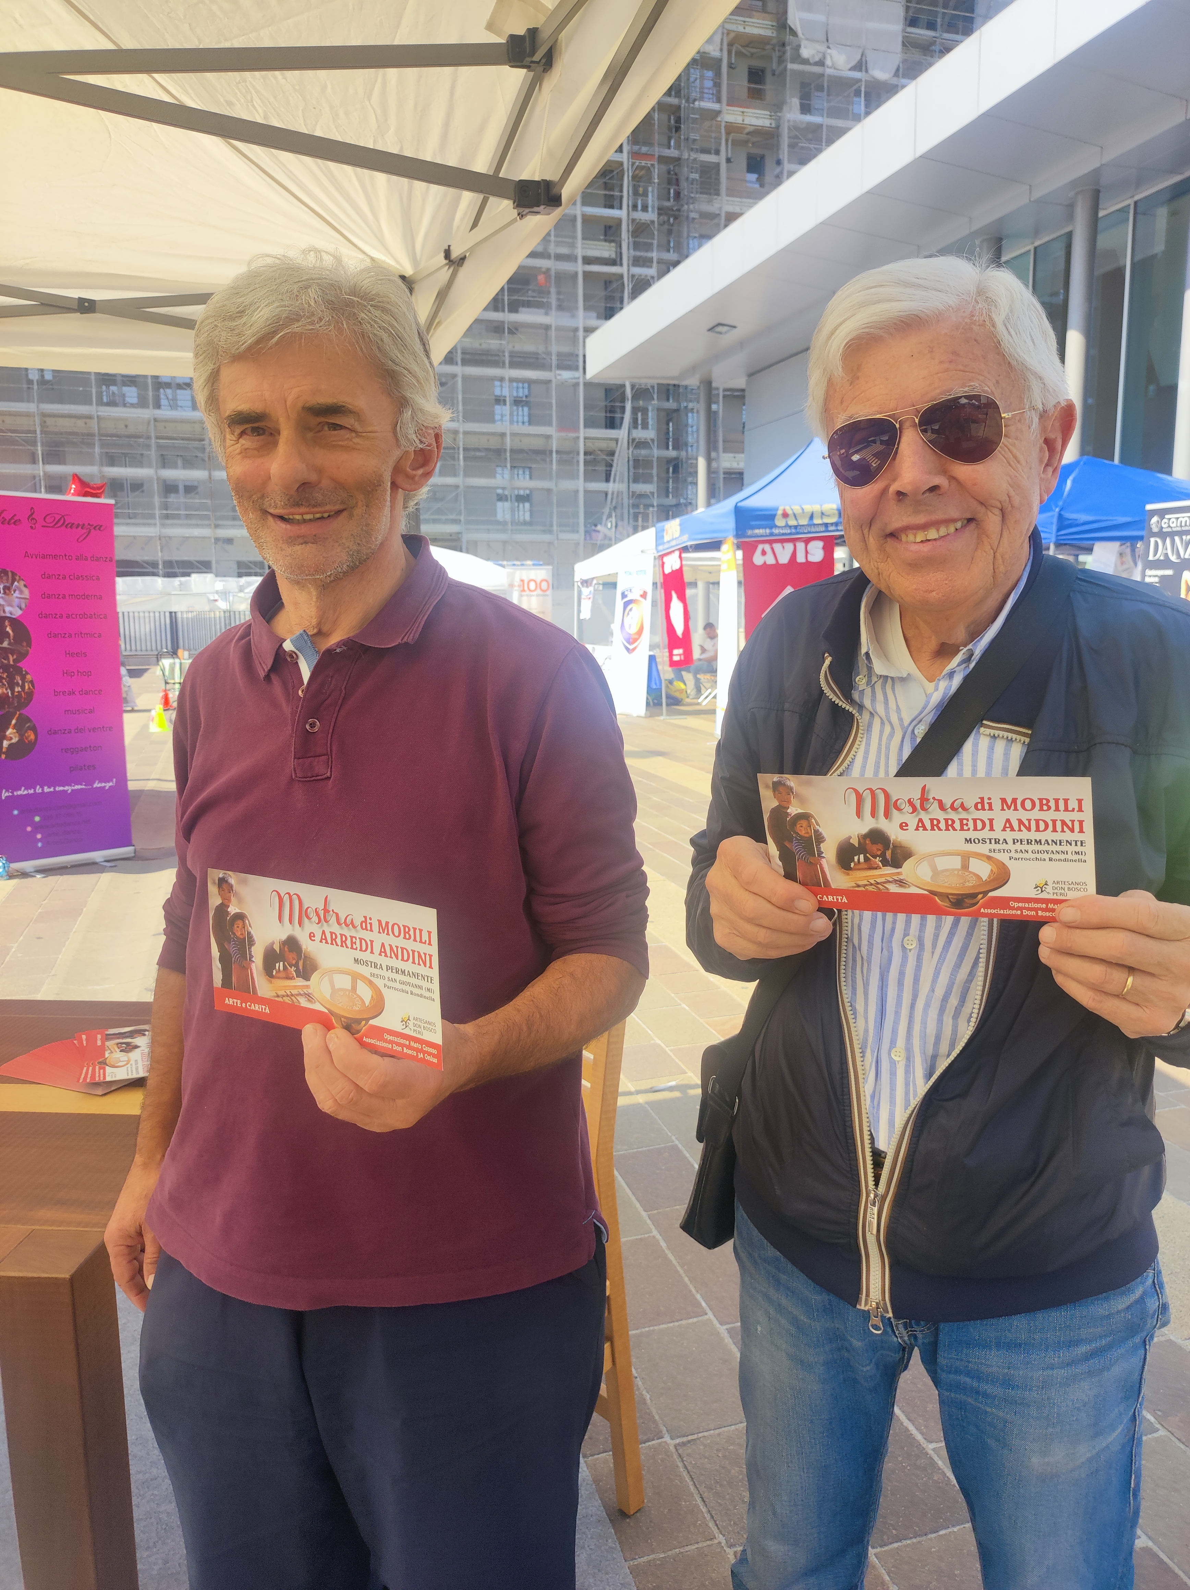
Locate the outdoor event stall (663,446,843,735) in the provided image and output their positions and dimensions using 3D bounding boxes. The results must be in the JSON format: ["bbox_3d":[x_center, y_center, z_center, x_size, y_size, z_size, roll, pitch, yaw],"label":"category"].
[{"bbox_3d":[2.600,-2.510,13.720,3.000,3.370,3.000,-2,9,-12],"label":"outdoor event stall"}]

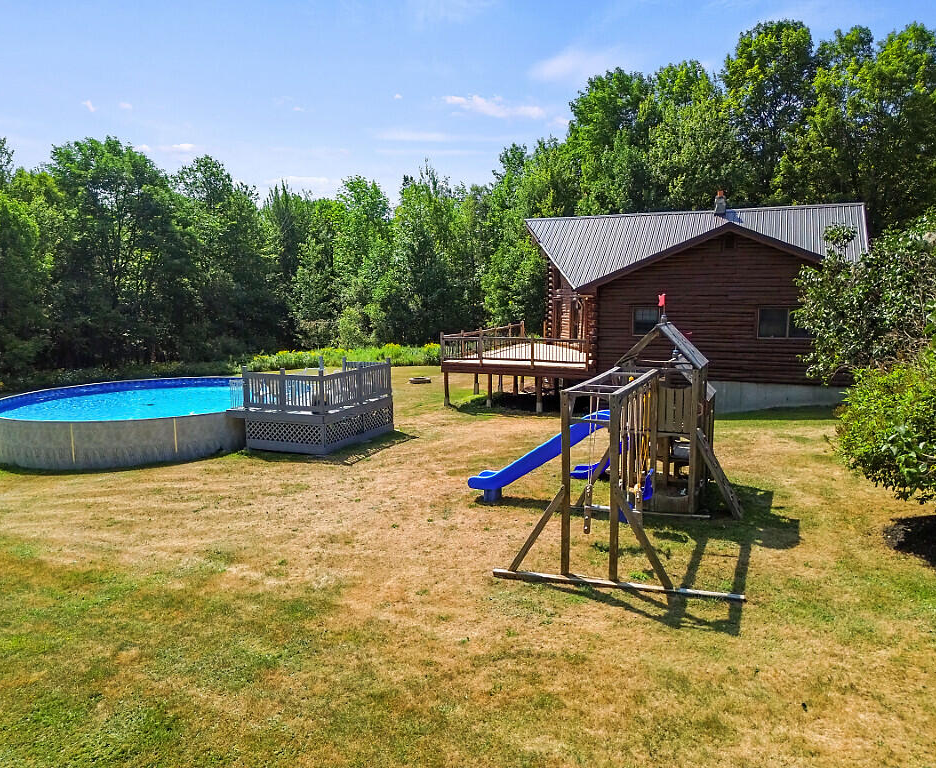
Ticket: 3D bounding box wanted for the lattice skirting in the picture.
[{"bbox_3d":[-4.093,1.160,20.111,2.414,0.900,3.416,3,8,24],"label":"lattice skirting"}]

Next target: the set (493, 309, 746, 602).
[{"bbox_3d":[3.409,0.593,12.849,3.400,3.600,7.750,3,8,24],"label":"set"}]

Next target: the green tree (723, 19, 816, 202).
[{"bbox_3d":[17.077,-11.197,41.254,6.200,18.957,6.200,3,8,24],"label":"green tree"}]

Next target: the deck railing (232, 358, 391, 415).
[{"bbox_3d":[-4.150,-0.019,19.975,2.514,1.184,3.416,3,8,24],"label":"deck railing"}]

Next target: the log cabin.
[{"bbox_3d":[7.490,-3.228,27.054,14.300,7.500,11.000,3,8,24],"label":"log cabin"}]

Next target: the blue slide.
[{"bbox_3d":[1.476,1.418,14.253,3.100,2.050,0.580,3,8,24],"label":"blue slide"}]

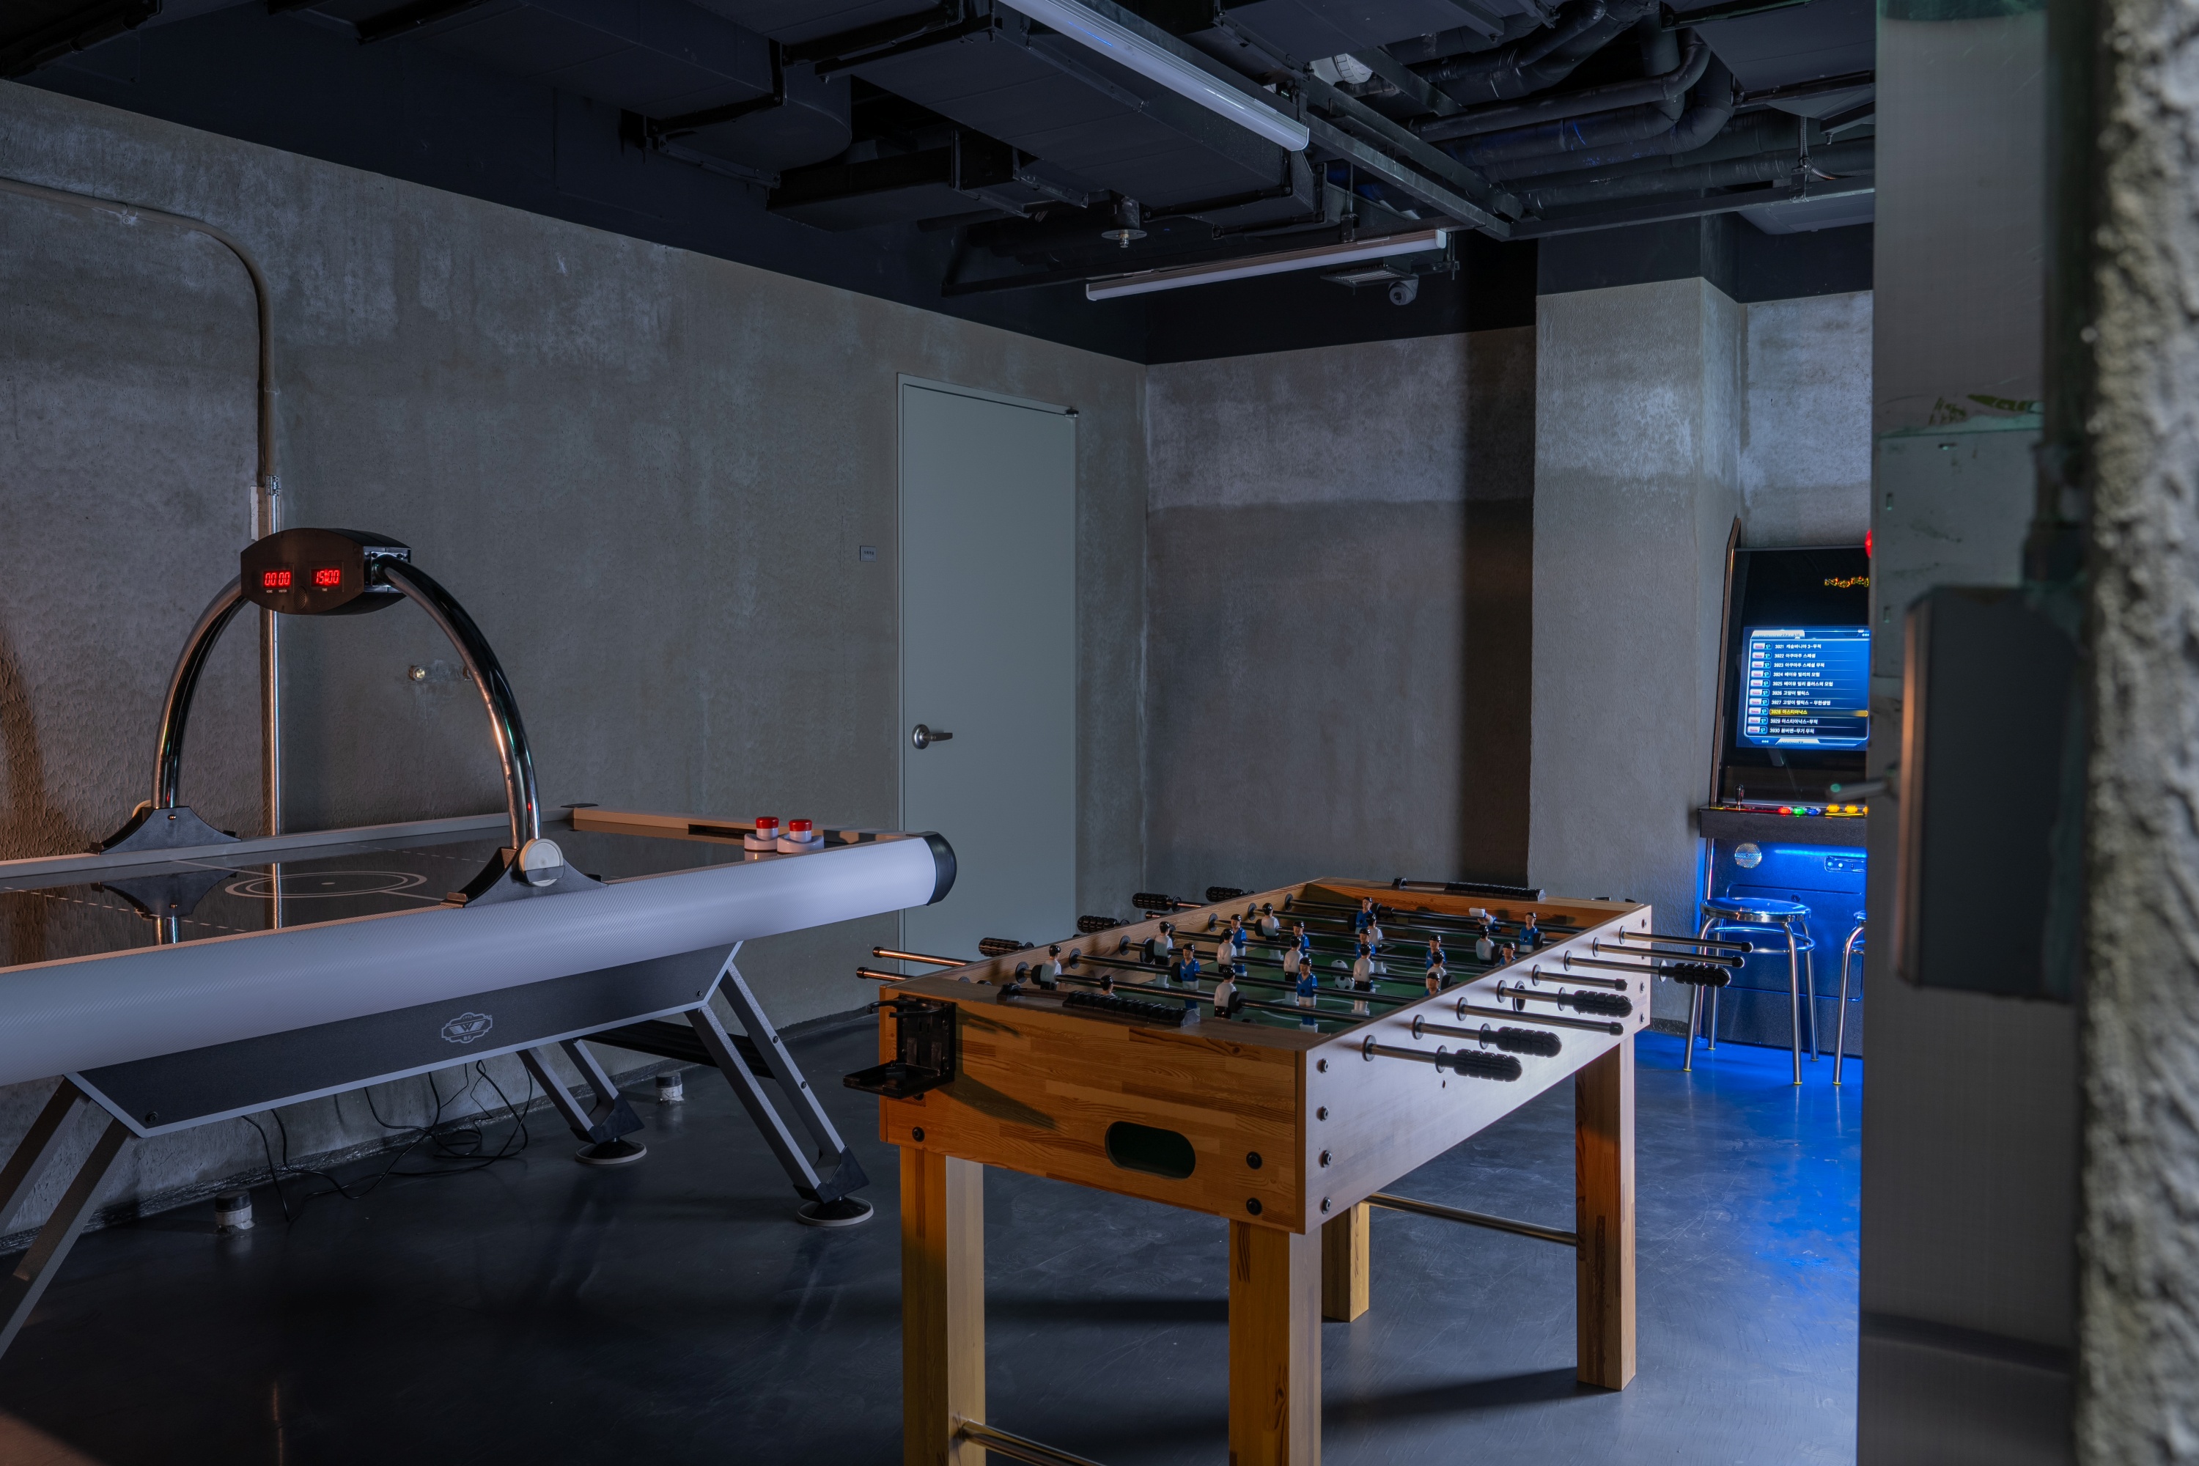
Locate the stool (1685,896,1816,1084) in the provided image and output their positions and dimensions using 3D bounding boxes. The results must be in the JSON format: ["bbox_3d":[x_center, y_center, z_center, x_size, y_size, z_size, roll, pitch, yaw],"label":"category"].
[{"bbox_3d":[1.885,0.732,4.567,0.320,0.457,0.320,2,4,31],"label":"stool"}]

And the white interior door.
[{"bbox_3d":[-0.387,-0.170,5.825,0.070,2.110,0.980,2,4,36],"label":"white interior door"}]

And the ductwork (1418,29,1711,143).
[{"bbox_3d":[1.237,-1.752,4.294,0.786,0.177,0.090,2,4,32],"label":"ductwork"}]

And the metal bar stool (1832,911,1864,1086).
[{"bbox_3d":[2.260,0.739,4.447,0.320,0.457,0.320,2,4,31],"label":"metal bar stool"}]

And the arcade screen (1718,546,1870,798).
[{"bbox_3d":[2.280,-0.180,4.811,0.690,0.800,0.090,2,-9,31],"label":"arcade screen"}]

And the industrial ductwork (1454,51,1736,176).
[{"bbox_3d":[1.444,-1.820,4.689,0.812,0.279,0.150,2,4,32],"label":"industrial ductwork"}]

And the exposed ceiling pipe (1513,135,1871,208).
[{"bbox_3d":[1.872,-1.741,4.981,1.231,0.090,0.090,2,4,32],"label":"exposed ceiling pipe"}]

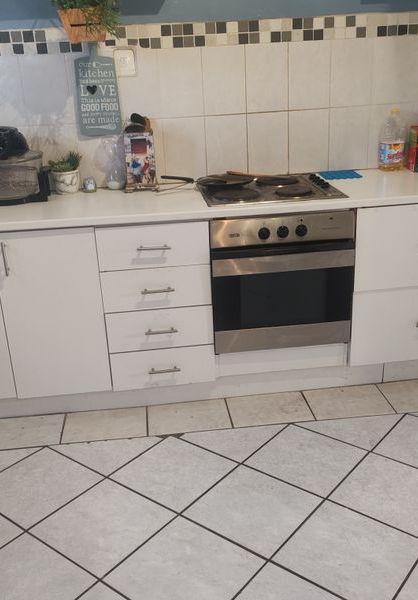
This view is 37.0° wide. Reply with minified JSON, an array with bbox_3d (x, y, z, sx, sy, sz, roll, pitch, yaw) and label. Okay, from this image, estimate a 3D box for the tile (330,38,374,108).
[{"bbox_3d":[0.669,-1.068,2.946,0.199,0.296,0.010,-5,20,-5],"label":"tile"}]

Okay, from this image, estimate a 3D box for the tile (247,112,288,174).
[{"bbox_3d":[0.285,-0.761,3.019,0.200,0.285,0.012,-4,20,-5],"label":"tile"}]

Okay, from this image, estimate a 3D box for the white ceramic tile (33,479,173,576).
[{"bbox_3d":[-0.350,0.746,2.072,0.350,0.012,0.350,13,25,37],"label":"white ceramic tile"}]

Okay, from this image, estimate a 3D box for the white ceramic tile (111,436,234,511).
[{"bbox_3d":[-0.128,0.648,2.348,0.353,0.010,0.353,13,25,37],"label":"white ceramic tile"}]

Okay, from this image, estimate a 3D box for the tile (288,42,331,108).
[{"bbox_3d":[0.475,-1.054,2.942,0.201,0.301,0.010,-4,20,-5],"label":"tile"}]

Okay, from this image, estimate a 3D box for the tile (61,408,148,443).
[{"bbox_3d":[-0.438,0.534,2.655,0.350,0.010,0.263,-5,20,-5],"label":"tile"}]

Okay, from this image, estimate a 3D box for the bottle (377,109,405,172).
[{"bbox_3d":[0.873,-0.769,2.988,0.112,0.294,0.112,-1,20,4],"label":"bottle"}]

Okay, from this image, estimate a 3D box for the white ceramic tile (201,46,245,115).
[{"bbox_3d":[0.072,-1.011,2.886,0.200,0.300,0.010,-5,20,-5],"label":"white ceramic tile"}]

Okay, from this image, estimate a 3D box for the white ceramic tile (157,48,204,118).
[{"bbox_3d":[-0.126,-0.993,2.867,0.200,0.300,0.010,-5,20,-5],"label":"white ceramic tile"}]

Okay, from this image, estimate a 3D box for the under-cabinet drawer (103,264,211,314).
[{"bbox_3d":[-0.233,-0.108,2.759,0.446,0.176,0.400,-4,20,-5],"label":"under-cabinet drawer"}]

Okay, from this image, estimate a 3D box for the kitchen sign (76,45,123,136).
[{"bbox_3d":[-0.509,-0.962,2.849,0.187,0.412,0.015,-4,20,-5],"label":"kitchen sign"}]

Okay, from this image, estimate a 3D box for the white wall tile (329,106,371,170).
[{"bbox_3d":[0.687,-0.790,3.061,0.201,0.301,0.010,-4,20,-5],"label":"white wall tile"}]

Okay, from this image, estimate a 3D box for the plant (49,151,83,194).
[{"bbox_3d":[-0.641,-0.582,2.831,0.150,0.186,0.135,-5,20,-5],"label":"plant"}]

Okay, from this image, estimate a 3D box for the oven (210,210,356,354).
[{"bbox_3d":[0.285,-0.151,2.876,0.597,0.595,0.550,-4,20,-5],"label":"oven"}]

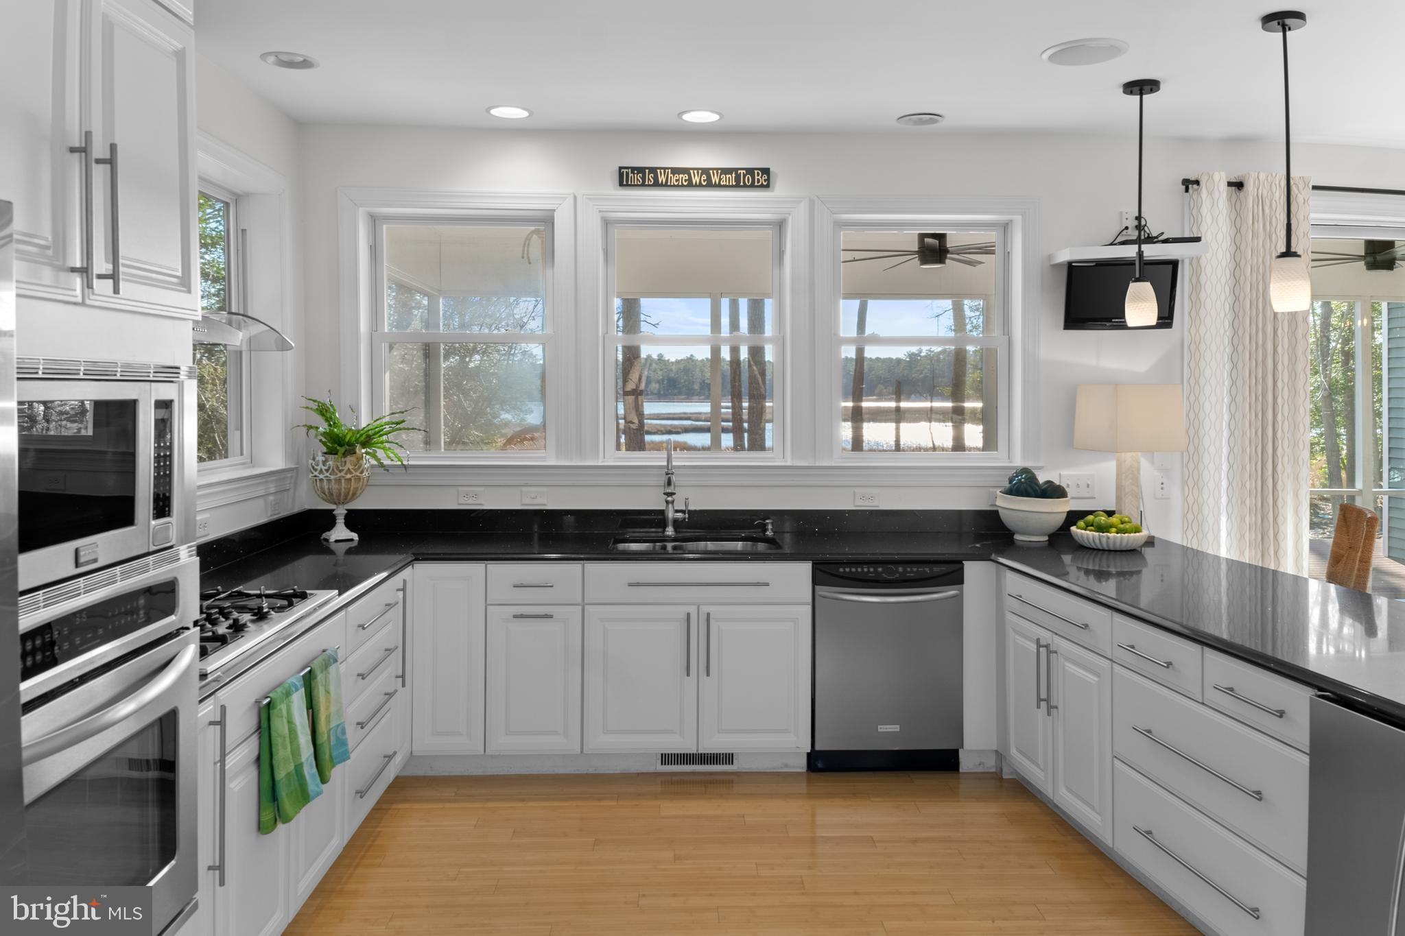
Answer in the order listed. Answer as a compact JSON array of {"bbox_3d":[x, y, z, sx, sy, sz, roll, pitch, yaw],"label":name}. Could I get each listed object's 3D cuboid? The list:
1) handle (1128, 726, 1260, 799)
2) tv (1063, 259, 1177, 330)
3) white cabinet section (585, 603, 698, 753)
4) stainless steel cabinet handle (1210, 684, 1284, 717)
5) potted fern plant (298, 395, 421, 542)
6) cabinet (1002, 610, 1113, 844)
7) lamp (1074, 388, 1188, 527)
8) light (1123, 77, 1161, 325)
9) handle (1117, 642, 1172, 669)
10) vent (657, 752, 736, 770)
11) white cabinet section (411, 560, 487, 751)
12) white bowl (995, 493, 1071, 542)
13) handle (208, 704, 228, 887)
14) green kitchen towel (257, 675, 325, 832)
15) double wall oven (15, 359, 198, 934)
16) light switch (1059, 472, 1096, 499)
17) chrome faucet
[{"bbox_3d":[1.353,0.799,2.676,0.036,0.013,0.550,0,4,-7],"label":"handle"},{"bbox_3d":[1.846,-0.762,4.300,0.456,0.300,0.060,2,10,13],"label":"tv"},{"bbox_3d":[-0.256,0.831,4.185,0.455,0.590,0.560,0,3,-2],"label":"white cabinet section"},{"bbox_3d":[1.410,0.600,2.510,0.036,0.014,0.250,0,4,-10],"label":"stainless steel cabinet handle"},{"bbox_3d":[-1.475,0.000,4.190,0.520,0.630,0.450,0,3,-2],"label":"potted fern plant"},{"bbox_3d":[1.535,0.890,3.530,0.570,0.615,0.690,-1,3,-10],"label":"cabinet"},{"bbox_3d":[1.856,-0.024,4.240,0.345,0.670,0.345,0,2,-7],"label":"lamp"},{"bbox_3d":[1.700,-1.018,3.770,0.145,0.945,0.145,0,1,-10],"label":"light"},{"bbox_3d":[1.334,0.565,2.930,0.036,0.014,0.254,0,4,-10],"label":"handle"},{"bbox_3d":[-0.022,1.183,3.950,0.330,0.078,0.015,0,2,-2],"label":"vent"},{"bbox_3d":[-1.015,0.747,4.160,0.305,0.765,0.560,0,3,-2],"label":"white cabinet section"},{"bbox_3d":[1.436,0.215,4.240,0.320,0.195,0.320,0,2,0],"label":"white bowl"},{"bbox_3d":[-1.055,0.712,2.119,0.037,0.400,0.012,0,2,-3],"label":"handle"},{"bbox_3d":[-1.042,0.726,2.470,0.065,0.315,0.330,0,2,-3],"label":"green kitchen towel"},{"bbox_3d":[-1.320,0.375,1.660,0.620,1.110,0.760,0,3,-2],"label":"double wall oven"},{"bbox_3d":[1.732,0.081,4.495,0.164,0.118,0.014,0,3,-2],"label":"light switch"},{"bbox_3d":[-0.113,0.084,4.260,0.117,0.430,0.260,0,2,-3],"label":"chrome faucet"}]

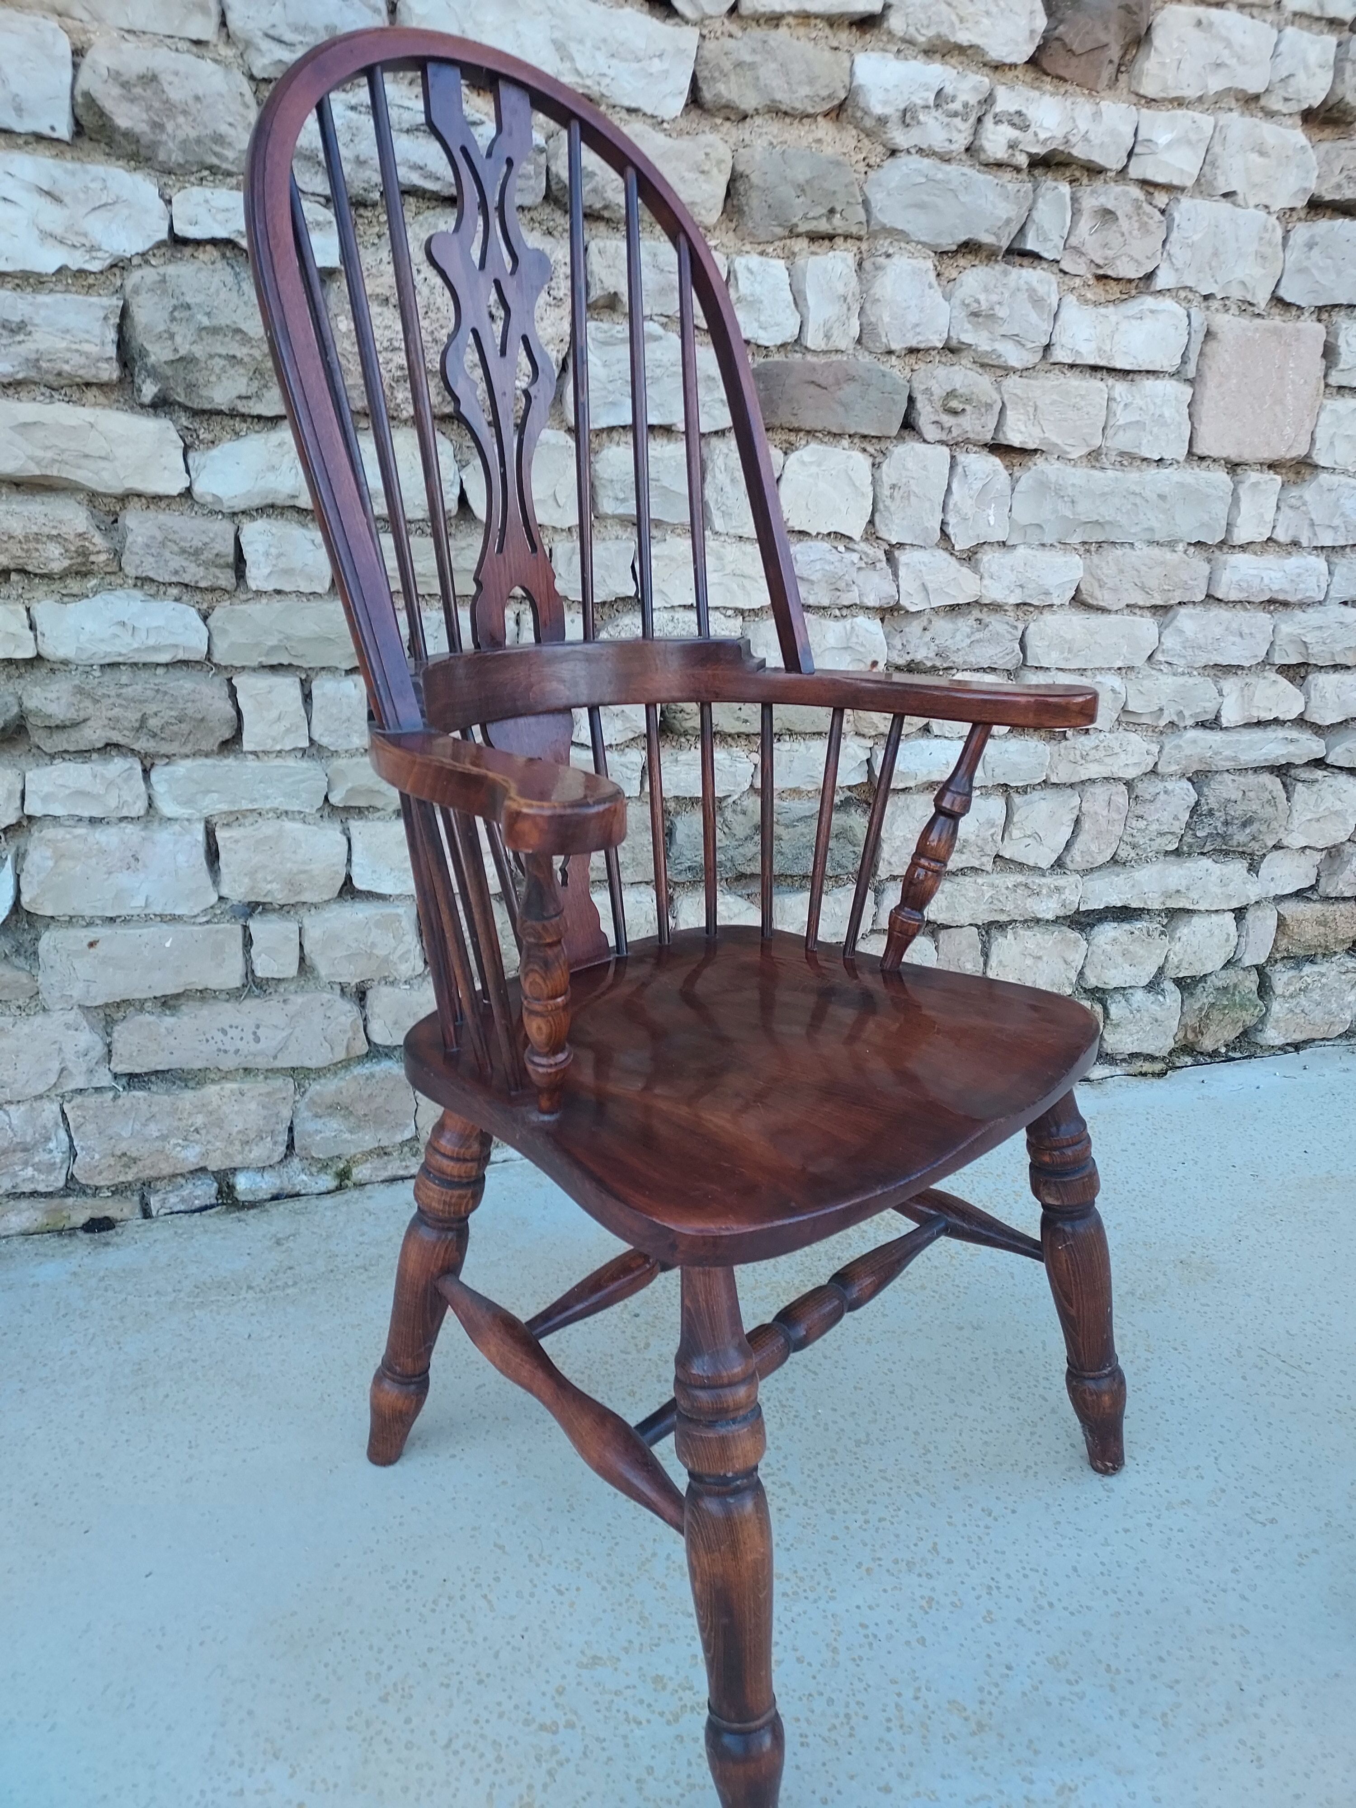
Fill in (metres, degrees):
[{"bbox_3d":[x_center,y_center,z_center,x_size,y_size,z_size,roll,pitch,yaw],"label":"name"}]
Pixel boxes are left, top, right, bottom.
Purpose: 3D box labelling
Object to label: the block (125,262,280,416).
[{"bbox_3d":[-0.464,-0.560,1.262,0.161,0.127,0.120,-5,18,-19],"label":"block"}]

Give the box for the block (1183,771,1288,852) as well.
[{"bbox_3d":[0.815,-0.149,1.887,0.186,0.124,0.110,-5,22,-18],"label":"block"}]

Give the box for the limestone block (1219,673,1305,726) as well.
[{"bbox_3d":[0.820,-0.307,1.827,0.160,0.070,0.110,-5,22,-18],"label":"limestone block"}]

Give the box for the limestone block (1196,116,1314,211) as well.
[{"bbox_3d":[0.689,-0.910,1.567,0.174,0.091,0.108,-5,18,-19],"label":"limestone block"}]

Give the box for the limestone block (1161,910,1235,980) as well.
[{"bbox_3d":[0.787,0.046,1.954,0.126,0.101,0.110,-5,22,-18],"label":"limestone block"}]

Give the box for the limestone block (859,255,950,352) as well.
[{"bbox_3d":[0.244,-0.699,1.471,0.116,0.101,0.110,-5,22,-18],"label":"limestone block"}]

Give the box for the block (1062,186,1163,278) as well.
[{"bbox_3d":[0.515,-0.827,1.558,0.136,0.097,0.100,-5,20,-17],"label":"block"}]

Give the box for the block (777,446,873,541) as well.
[{"bbox_3d":[0.164,-0.508,1.548,0.113,0.100,0.100,-5,20,-17],"label":"block"}]

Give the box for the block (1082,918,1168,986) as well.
[{"bbox_3d":[0.653,0.060,1.909,0.137,0.101,0.100,-5,20,-17],"label":"block"}]

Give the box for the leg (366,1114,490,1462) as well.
[{"bbox_3d":[-0.216,0.332,1.087,0.059,0.402,0.059,-5,29,-46],"label":"leg"}]

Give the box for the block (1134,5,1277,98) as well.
[{"bbox_3d":[0.613,-1.018,1.525,0.185,0.088,0.100,-5,20,-17],"label":"block"}]

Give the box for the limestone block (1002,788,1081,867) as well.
[{"bbox_3d":[0.477,-0.112,1.727,0.117,0.099,0.095,-5,18,-19],"label":"limestone block"}]

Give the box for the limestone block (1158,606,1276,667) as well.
[{"bbox_3d":[0.717,-0.372,1.739,0.189,0.074,0.103,-5,18,-19],"label":"limestone block"}]

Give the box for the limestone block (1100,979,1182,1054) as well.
[{"bbox_3d":[0.696,0.164,1.967,0.152,0.134,0.110,-5,22,-18],"label":"limestone block"}]

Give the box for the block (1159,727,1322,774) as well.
[{"bbox_3d":[0.782,-0.233,1.809,0.283,0.057,0.109,-5,18,-19],"label":"block"}]

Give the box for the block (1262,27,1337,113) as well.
[{"bbox_3d":[0.724,-0.999,1.524,0.099,0.085,0.110,-5,22,-18],"label":"block"}]

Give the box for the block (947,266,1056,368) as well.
[{"bbox_3d":[0.377,-0.719,1.548,0.141,0.106,0.100,-5,20,-17],"label":"block"}]

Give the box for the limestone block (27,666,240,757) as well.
[{"bbox_3d":[-0.599,-0.221,1.386,0.203,0.090,0.100,-5,20,-17],"label":"limestone block"}]

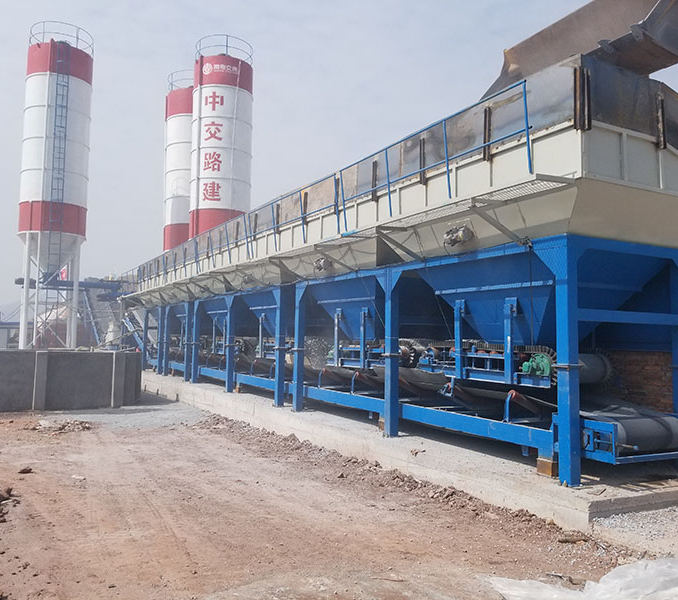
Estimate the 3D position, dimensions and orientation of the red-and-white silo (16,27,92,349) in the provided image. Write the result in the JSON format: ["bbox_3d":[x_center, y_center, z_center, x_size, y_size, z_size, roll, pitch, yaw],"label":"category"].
[{"bbox_3d":[-13.401,-4.699,28.260,2.950,16.600,2.950,3,-4,-29],"label":"red-and-white silo"}]

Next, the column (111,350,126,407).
[{"bbox_3d":[-6.060,2.186,16.557,0.320,1.510,0.300,3,-4,-29],"label":"column"}]

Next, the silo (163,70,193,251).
[{"bbox_3d":[-8.177,-4.349,33.099,2.950,16.600,2.950,0,-3,8],"label":"silo"}]

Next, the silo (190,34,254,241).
[{"bbox_3d":[-5.718,-4.546,29.270,2.950,16.600,2.950,0,-3,8],"label":"silo"}]

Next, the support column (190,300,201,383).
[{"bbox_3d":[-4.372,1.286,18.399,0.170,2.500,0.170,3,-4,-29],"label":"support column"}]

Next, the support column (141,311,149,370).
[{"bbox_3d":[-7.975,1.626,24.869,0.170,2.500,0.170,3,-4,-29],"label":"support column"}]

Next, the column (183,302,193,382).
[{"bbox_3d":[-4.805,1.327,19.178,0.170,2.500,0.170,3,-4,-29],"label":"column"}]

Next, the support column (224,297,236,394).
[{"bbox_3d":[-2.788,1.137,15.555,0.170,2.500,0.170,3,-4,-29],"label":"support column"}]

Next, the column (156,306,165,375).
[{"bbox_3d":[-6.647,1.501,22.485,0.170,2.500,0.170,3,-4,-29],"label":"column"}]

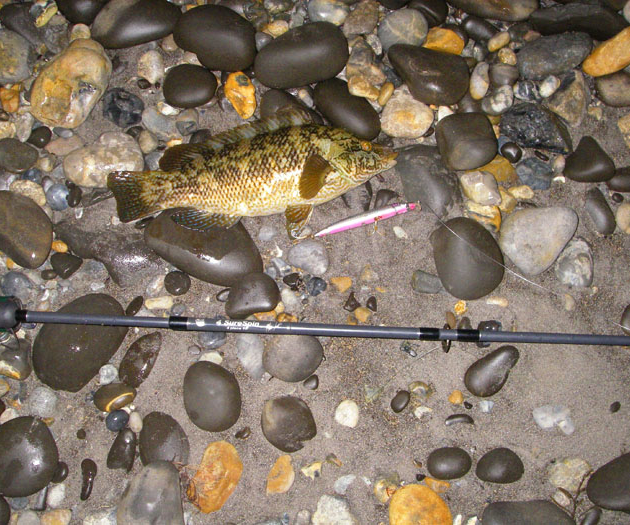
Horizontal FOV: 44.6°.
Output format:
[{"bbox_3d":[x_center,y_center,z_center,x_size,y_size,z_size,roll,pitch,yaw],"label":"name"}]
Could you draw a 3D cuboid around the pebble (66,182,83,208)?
[{"bbox_3d":[-0.289,-0.081,0.926,0.020,0.017,0.033,-17,81,-3],"label":"pebble"}]

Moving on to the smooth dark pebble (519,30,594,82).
[{"bbox_3d":[0.295,-0.253,0.943,0.099,0.042,0.053,-24,82,-4],"label":"smooth dark pebble"}]

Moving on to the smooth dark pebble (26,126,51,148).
[{"bbox_3d":[-0.335,-0.152,0.936,0.030,0.019,0.026,-37,83,-5],"label":"smooth dark pebble"}]

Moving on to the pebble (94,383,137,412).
[{"bbox_3d":[-0.217,0.145,0.838,0.044,0.016,0.026,-21,74,-6],"label":"pebble"}]

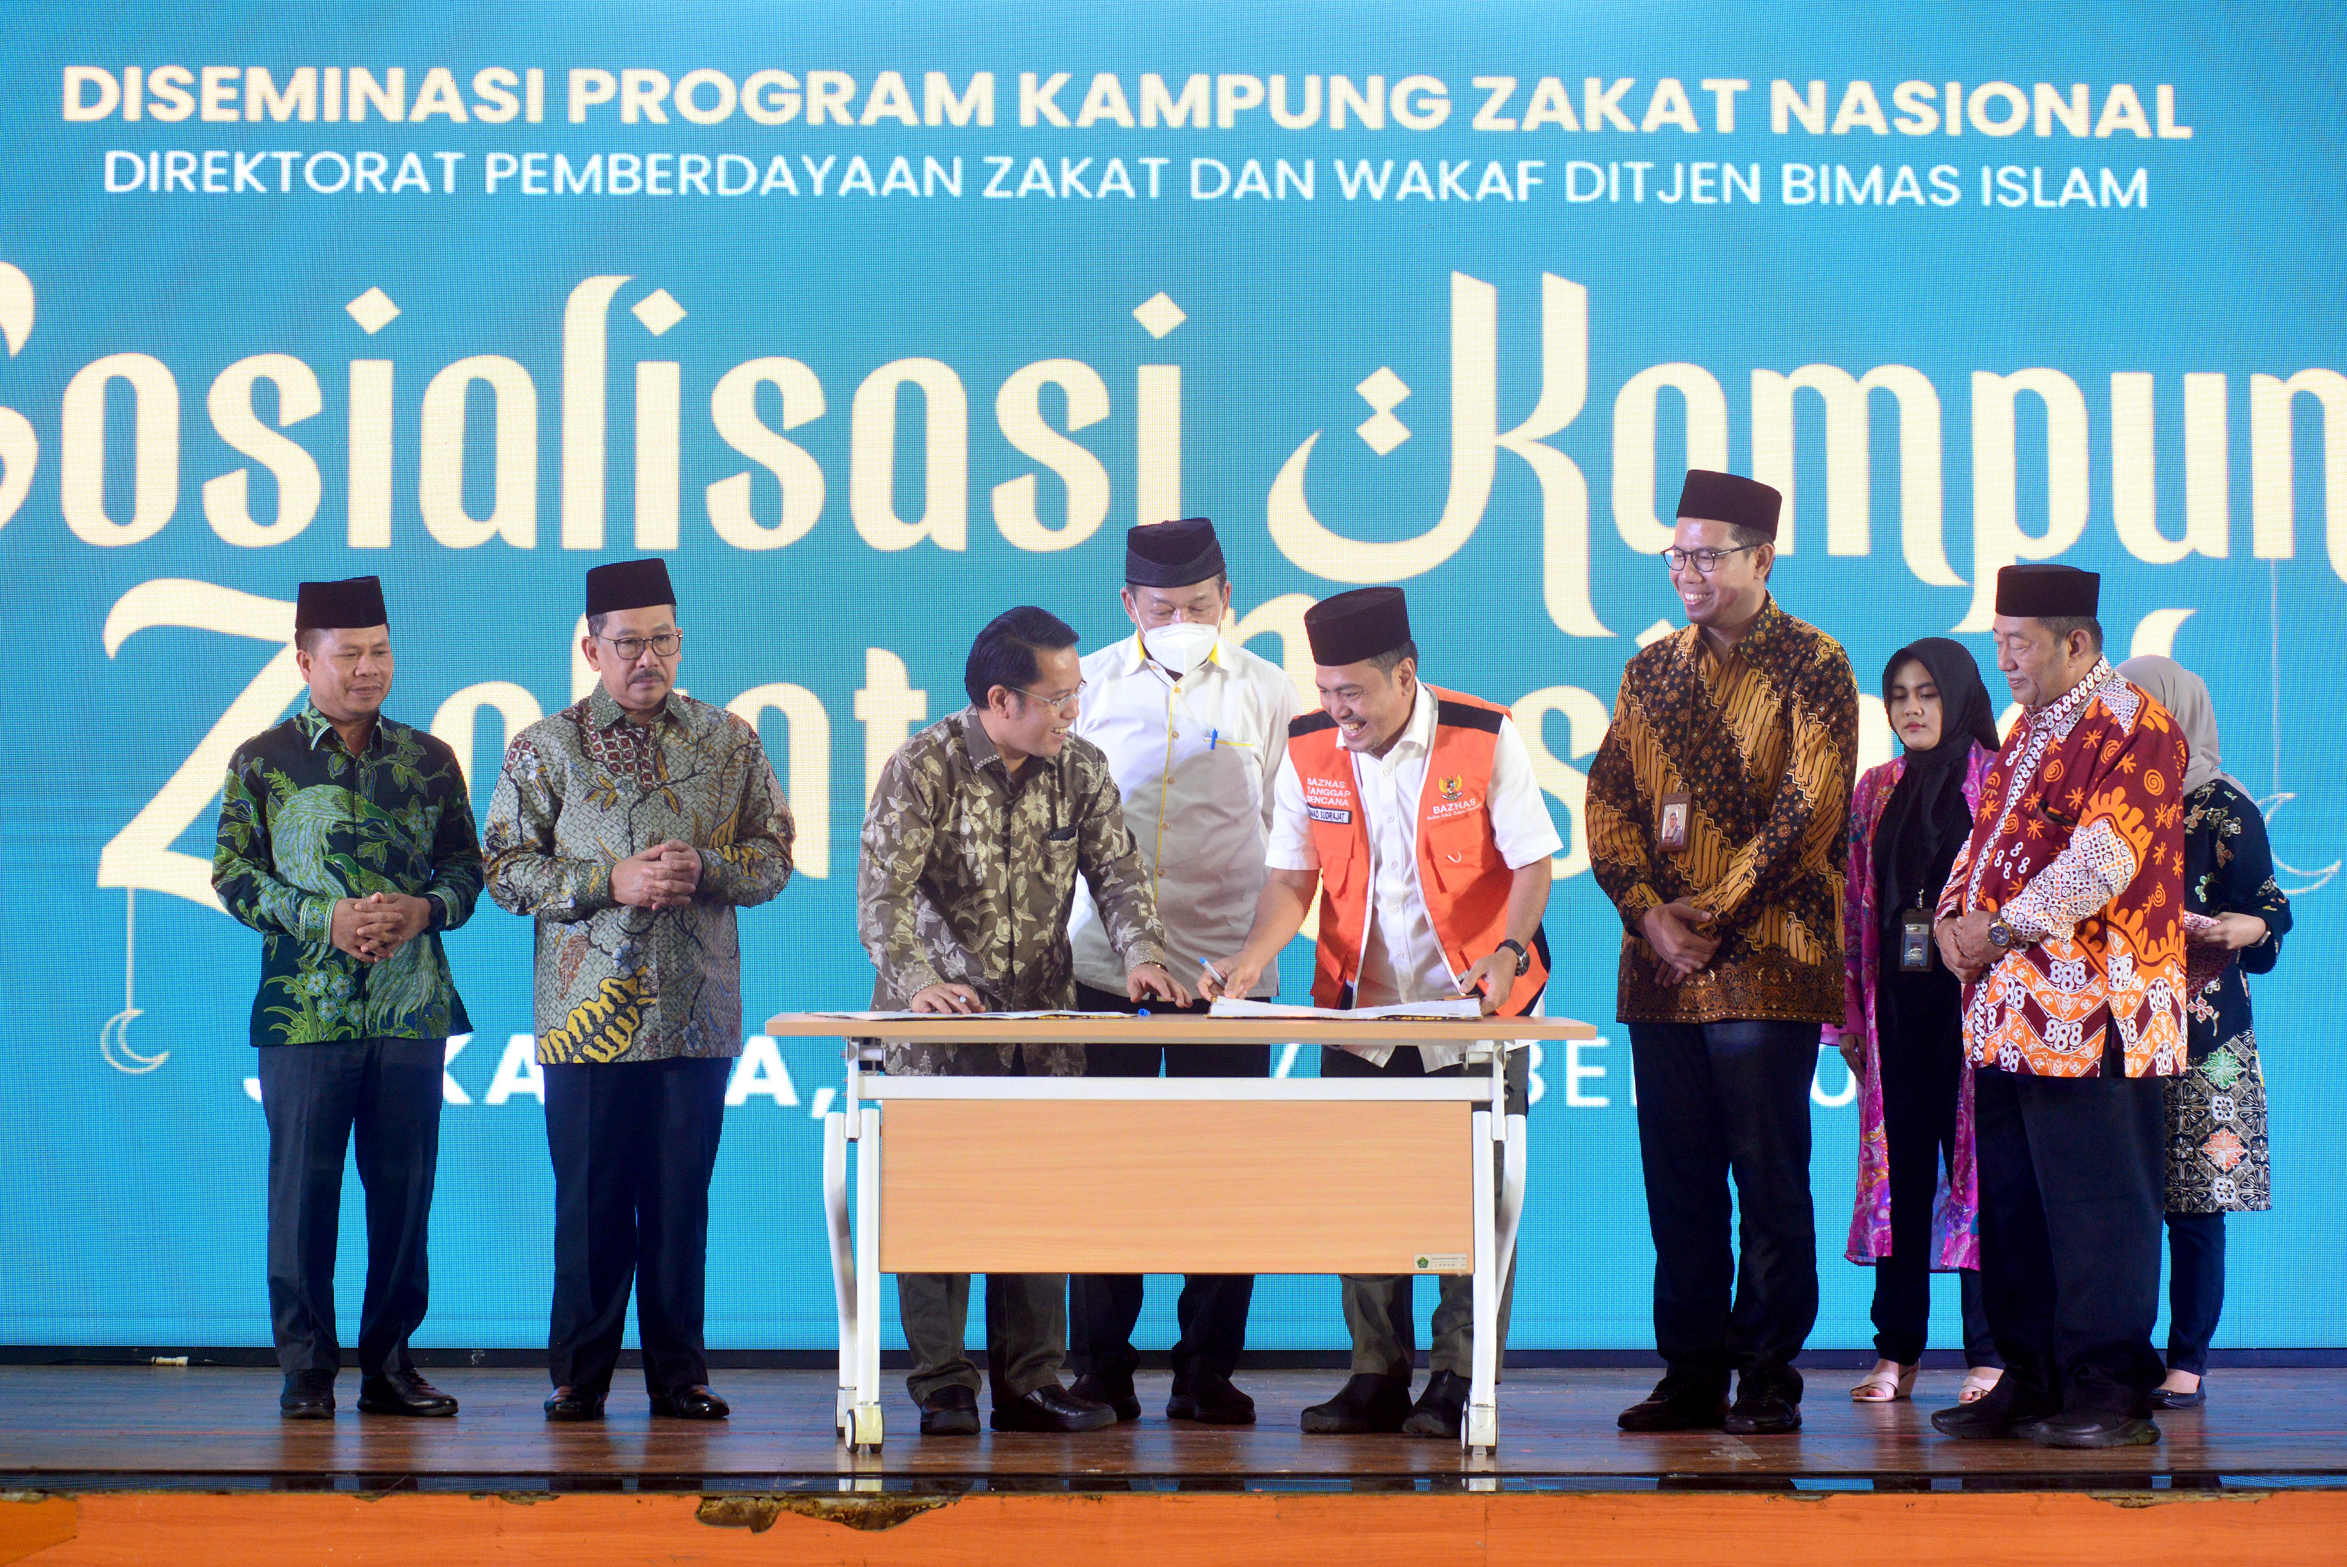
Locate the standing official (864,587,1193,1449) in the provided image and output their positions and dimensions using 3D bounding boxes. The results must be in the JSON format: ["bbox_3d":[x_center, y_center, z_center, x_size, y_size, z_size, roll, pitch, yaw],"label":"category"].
[{"bbox_3d":[-0.296,0.456,10.224,0.550,1.599,0.550,0,-1,-27],"label":"standing official"}]

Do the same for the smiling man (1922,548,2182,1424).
[{"bbox_3d":[1.683,0.417,9.924,0.430,1.667,0.520,1,-1,-38],"label":"smiling man"}]

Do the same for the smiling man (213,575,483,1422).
[{"bbox_3d":[-1.642,0.423,10.394,0.530,1.670,0.380,0,-1,-10],"label":"smiling man"}]

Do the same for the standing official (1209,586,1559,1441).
[{"bbox_3d":[0.422,0.434,10.214,0.600,1.642,0.550,0,-1,22],"label":"standing official"}]

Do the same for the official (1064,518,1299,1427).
[{"bbox_3d":[0.016,0.366,10.415,0.490,1.785,0.380,0,-1,5],"label":"official"}]

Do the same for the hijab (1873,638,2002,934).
[{"bbox_3d":[1.555,0.004,10.621,0.260,0.601,0.280,0,-1,18],"label":"hijab"}]

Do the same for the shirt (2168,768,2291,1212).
[{"bbox_3d":[2.094,0.426,10.554,0.340,0.879,0.390,1,-1,-35],"label":"shirt"}]

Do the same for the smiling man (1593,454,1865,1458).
[{"bbox_3d":[1.063,0.325,10.096,0.510,1.858,0.380,-1,-1,33],"label":"smiling man"}]

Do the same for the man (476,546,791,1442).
[{"bbox_3d":[-1.065,0.407,10.355,0.600,1.703,0.380,0,-1,-12],"label":"man"}]

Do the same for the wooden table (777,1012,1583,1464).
[{"bbox_3d":[0.007,0.855,9.872,1.530,0.790,0.570,0,-1,-2],"label":"wooden table"}]

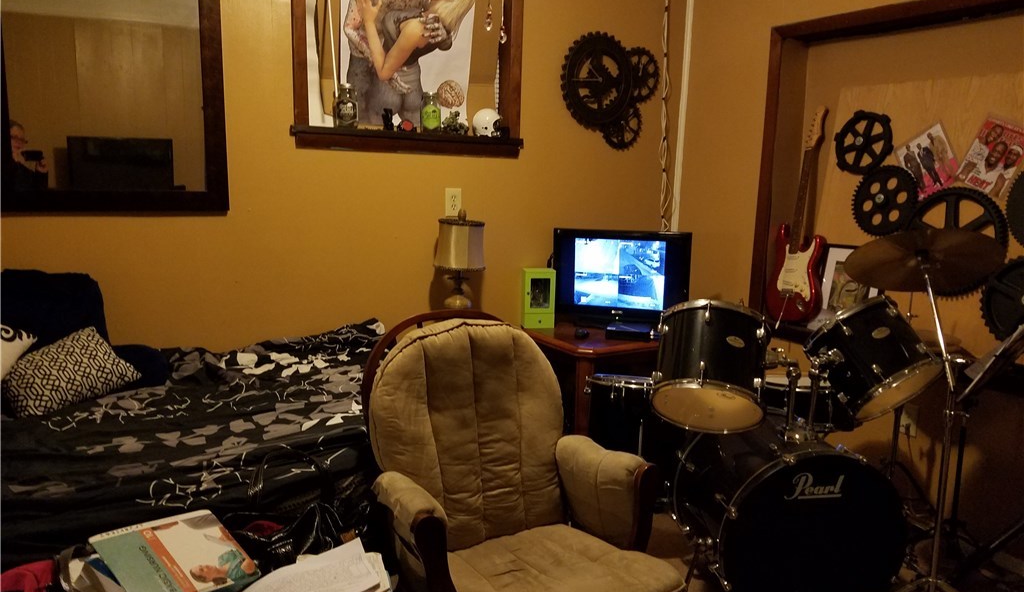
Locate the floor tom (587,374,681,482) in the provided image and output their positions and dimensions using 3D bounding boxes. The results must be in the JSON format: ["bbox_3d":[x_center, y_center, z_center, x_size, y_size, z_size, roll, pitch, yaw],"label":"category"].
[{"bbox_3d":[0.482,0.658,2.903,0.440,0.698,0.440,-4,10,-30],"label":"floor tom"}]

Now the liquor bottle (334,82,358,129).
[{"bbox_3d":[-0.640,-0.736,2.977,0.090,0.172,0.090,-4,10,-30],"label":"liquor bottle"}]

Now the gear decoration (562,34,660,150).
[{"bbox_3d":[0.473,-0.947,3.581,0.563,0.524,0.050,-4,10,-30],"label":"gear decoration"}]

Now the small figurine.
[{"bbox_3d":[-0.237,-0.720,3.211,0.095,0.105,0.070,-4,10,-30],"label":"small figurine"}]

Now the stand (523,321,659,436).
[{"bbox_3d":[0.423,0.533,3.469,0.740,0.770,0.590,-4,10,-30],"label":"stand"}]

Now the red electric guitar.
[{"bbox_3d":[1.290,-0.344,3.365,0.075,0.950,0.300,1,9,-31],"label":"red electric guitar"}]

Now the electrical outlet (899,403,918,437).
[{"bbox_3d":[1.498,0.474,2.906,0.010,0.117,0.073,-4,10,-30],"label":"electrical outlet"}]

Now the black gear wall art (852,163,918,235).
[{"bbox_3d":[1.499,-0.384,3.094,0.030,0.278,0.282,-4,10,-30],"label":"black gear wall art"}]

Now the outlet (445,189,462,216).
[{"bbox_3d":[-0.247,-0.396,3.267,0.073,0.118,0.010,-4,10,-30],"label":"outlet"}]

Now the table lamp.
[{"bbox_3d":[-0.208,-0.131,3.101,0.190,0.430,0.190,1,9,0],"label":"table lamp"}]

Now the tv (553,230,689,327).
[{"bbox_3d":[0.491,-0.067,3.420,0.600,0.434,0.170,3,9,11],"label":"tv"}]

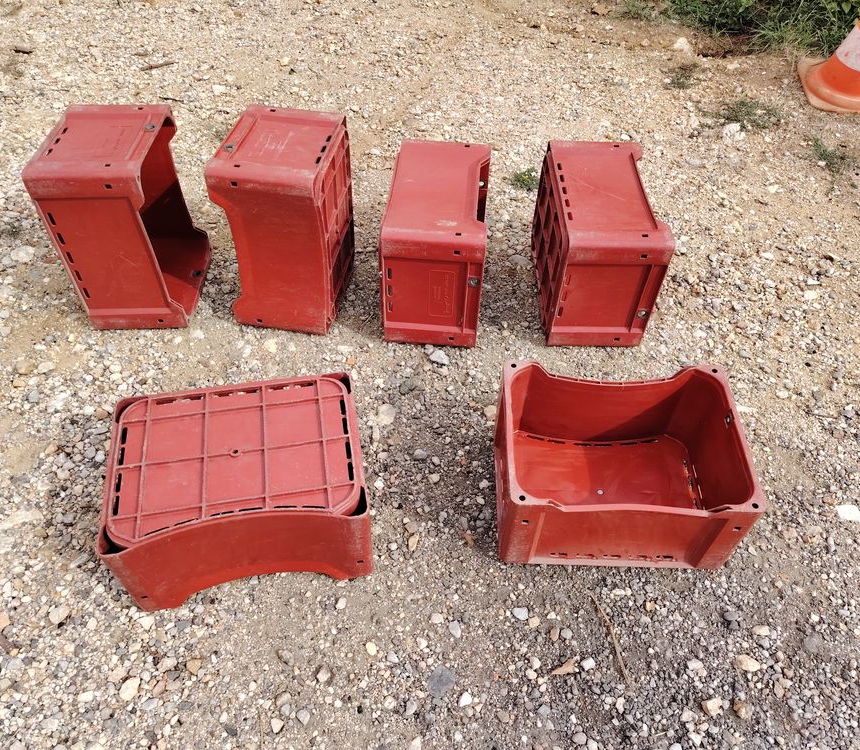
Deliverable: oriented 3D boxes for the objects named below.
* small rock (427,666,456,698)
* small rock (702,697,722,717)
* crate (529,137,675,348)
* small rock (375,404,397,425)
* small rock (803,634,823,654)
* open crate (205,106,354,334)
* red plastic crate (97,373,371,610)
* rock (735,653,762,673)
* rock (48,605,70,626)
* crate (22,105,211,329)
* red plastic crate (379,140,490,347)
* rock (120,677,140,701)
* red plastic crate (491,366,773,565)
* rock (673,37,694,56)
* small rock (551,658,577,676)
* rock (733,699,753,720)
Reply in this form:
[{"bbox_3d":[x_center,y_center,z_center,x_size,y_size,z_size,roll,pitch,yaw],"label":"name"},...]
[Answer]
[{"bbox_3d":[0.024,0.664,1.500,0.062,0.025,0.063,5,48,3],"label":"small rock"},{"bbox_3d":[0.594,0.698,1.458,0.040,0.022,0.035,4,48,2],"label":"small rock"},{"bbox_3d":[0.521,-0.427,2.217,0.289,0.405,0.550,1,48,-1],"label":"crate"},{"bbox_3d":[-0.129,0.114,1.980,0.060,0.033,0.071,-3,49,-4],"label":"small rock"},{"bbox_3d":[0.864,0.609,1.569,0.046,0.024,0.043,-26,54,-22],"label":"small rock"},{"bbox_3d":[-0.426,-0.466,2.116,0.285,0.540,0.400,7,46,4],"label":"open crate"},{"bbox_3d":[-0.429,0.267,1.632,0.540,0.285,0.400,-7,50,-8],"label":"red plastic crate"},{"bbox_3d":[0.697,0.633,1.522,0.054,0.018,0.029,15,50,12],"label":"rock"},{"bbox_3d":[-0.831,0.536,1.558,0.042,0.021,0.034,-24,53,-22],"label":"rock"},{"bbox_3d":[-0.915,-0.476,2.126,0.289,0.550,0.405,-1,47,-1],"label":"crate"},{"bbox_3d":[0.027,-0.428,2.226,0.289,0.405,0.550,4,49,2],"label":"red plastic crate"},{"bbox_3d":[-0.630,0.659,1.457,0.029,0.018,0.040,21,51,16],"label":"rock"},{"bbox_3d":[0.447,0.219,1.702,0.540,0.285,0.400,2,50,0],"label":"red plastic crate"},{"bbox_3d":[1.320,-1.716,3.617,0.109,0.071,0.142,16,50,12],"label":"rock"},{"bbox_3d":[0.293,0.643,1.526,0.063,0.018,0.026,-18,51,-17],"label":"small rock"},{"bbox_3d":[0.656,0.703,1.456,0.035,0.022,0.036,4,48,2],"label":"rock"}]

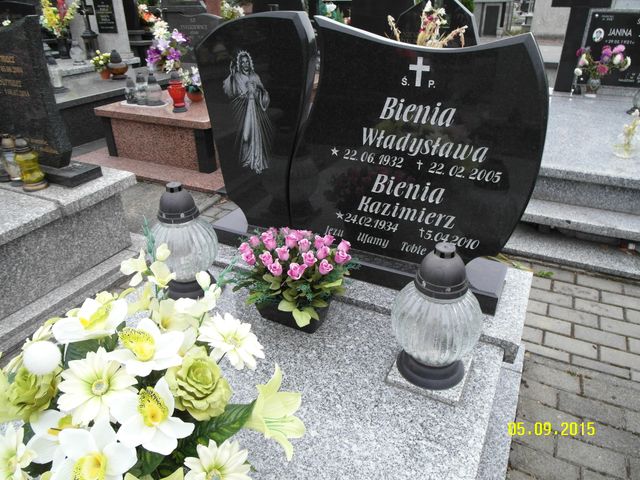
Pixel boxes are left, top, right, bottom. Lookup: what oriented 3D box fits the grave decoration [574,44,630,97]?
[{"bbox_3d":[2.264,-1.364,3.595,0.360,0.380,0.270,13,32,24],"label":"grave decoration"}]

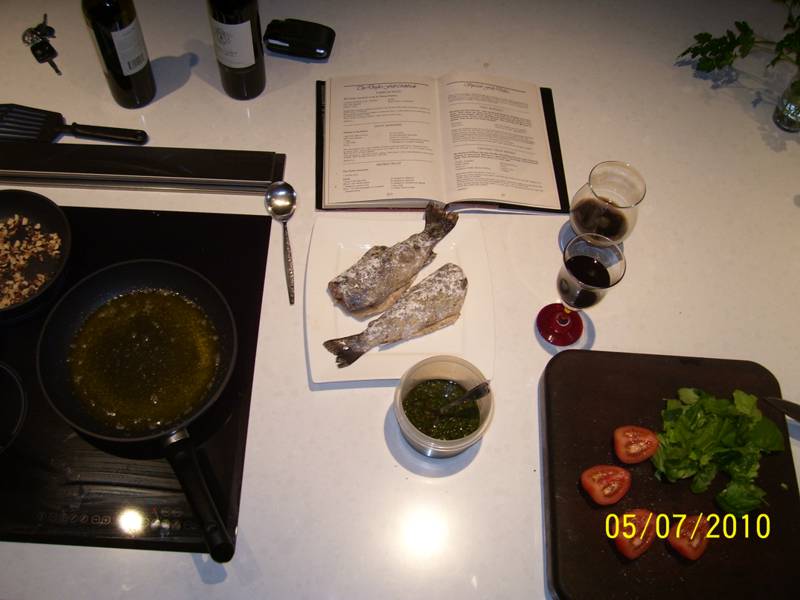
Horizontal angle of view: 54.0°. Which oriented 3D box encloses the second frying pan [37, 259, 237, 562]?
[{"bbox_3d":[-0.325,0.146,1.079,0.275,0.067,0.468,-23,67,-15],"label":"second frying pan"}]

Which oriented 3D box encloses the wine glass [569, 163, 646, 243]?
[{"bbox_3d":[0.311,-0.129,1.213,0.095,0.168,0.095,3,62,-3],"label":"wine glass"}]

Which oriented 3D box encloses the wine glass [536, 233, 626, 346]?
[{"bbox_3d":[0.253,-0.007,1.128,0.084,0.198,0.084,3,62,-3],"label":"wine glass"}]

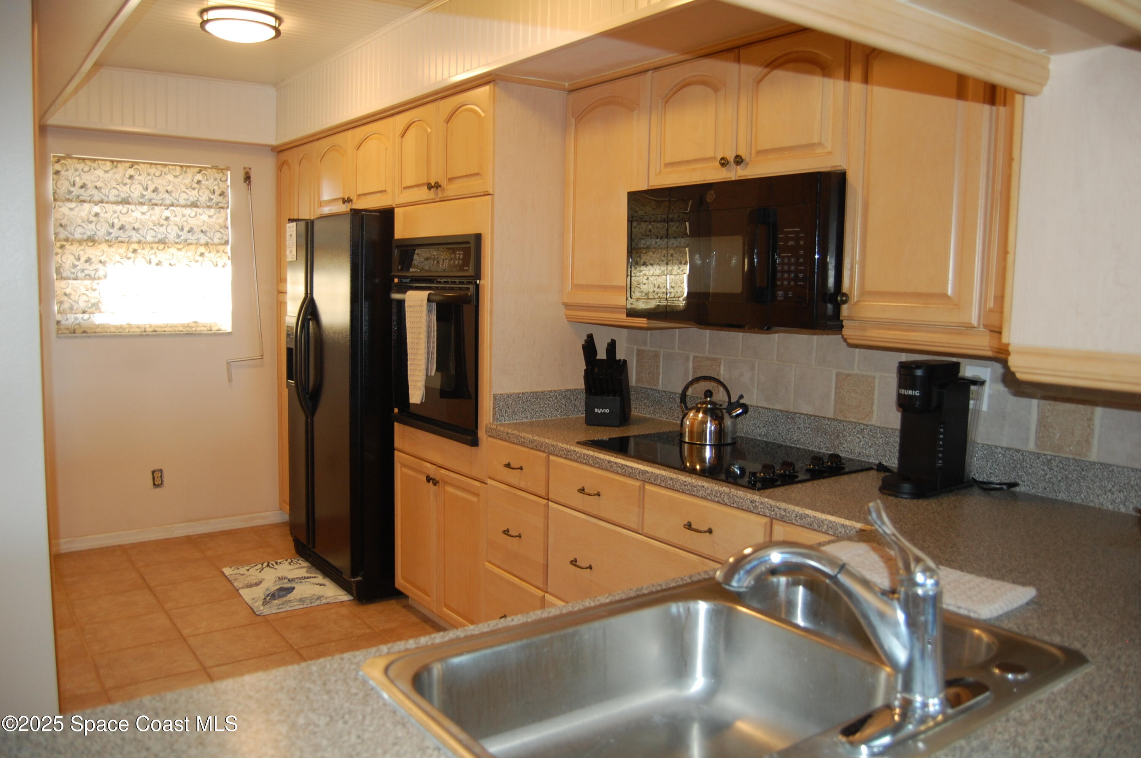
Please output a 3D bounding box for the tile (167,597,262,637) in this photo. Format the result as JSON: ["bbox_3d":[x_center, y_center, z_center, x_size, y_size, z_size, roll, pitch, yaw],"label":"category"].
[{"bbox_3d":[-1.484,0.998,3.591,0.337,0.010,0.324,-3,8,-37],"label":"tile"}]

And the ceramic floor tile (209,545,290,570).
[{"bbox_3d":[-1.598,0.919,4.289,0.326,0.012,0.326,-3,8,-37],"label":"ceramic floor tile"}]

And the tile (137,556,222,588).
[{"bbox_3d":[-1.891,0.929,4.124,0.315,0.010,0.330,-3,8,-34],"label":"tile"}]

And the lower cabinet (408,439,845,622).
[{"bbox_3d":[0.167,0.669,3.010,0.620,0.889,2.274,-4,8,-37],"label":"lower cabinet"}]

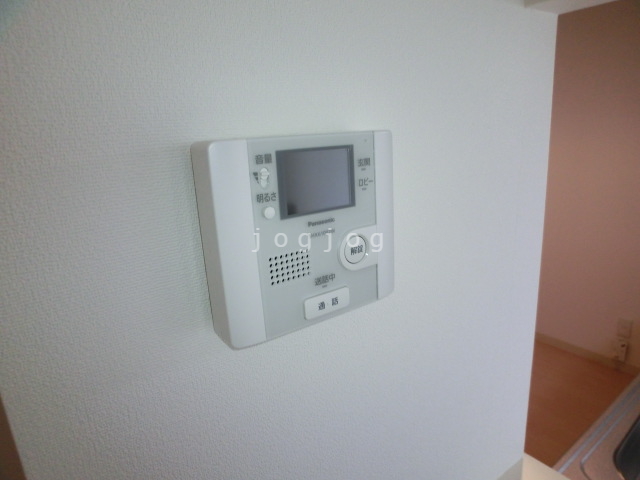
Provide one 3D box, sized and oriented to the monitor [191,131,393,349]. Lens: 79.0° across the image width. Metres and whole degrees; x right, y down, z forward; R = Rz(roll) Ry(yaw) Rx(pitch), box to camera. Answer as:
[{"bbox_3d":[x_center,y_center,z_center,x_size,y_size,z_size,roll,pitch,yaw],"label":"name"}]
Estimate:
[{"bbox_3d":[-0.013,-0.009,0.330,0.165,0.152,0.040,-13,16,-32],"label":"monitor"}]

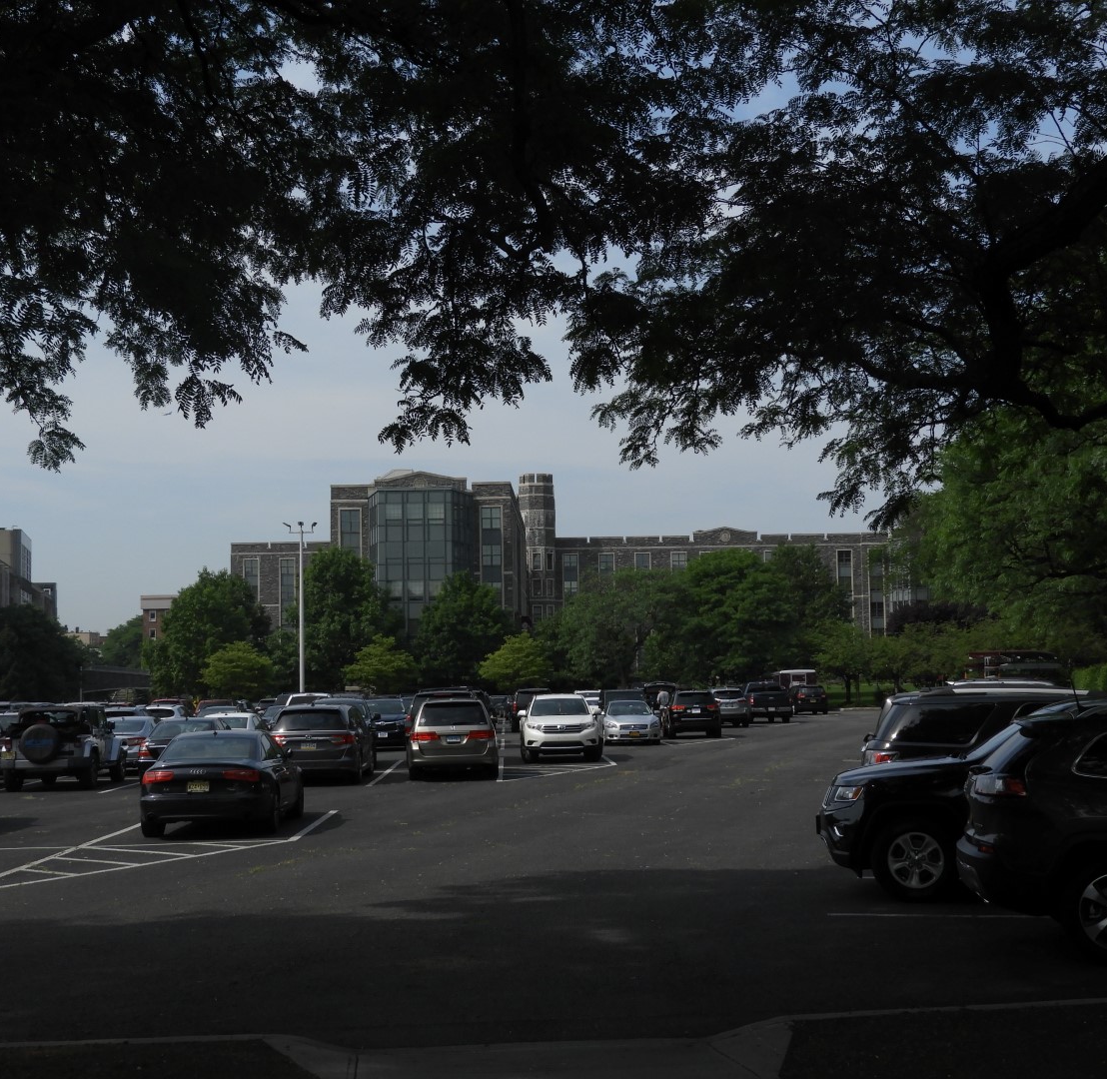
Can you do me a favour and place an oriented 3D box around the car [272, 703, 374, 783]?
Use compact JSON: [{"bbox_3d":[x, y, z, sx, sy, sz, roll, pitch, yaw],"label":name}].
[{"bbox_3d":[-5.130,4.540,37.200,1.910,1.700,4.800,0,-5,-1],"label":"car"}]

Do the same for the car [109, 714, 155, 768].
[{"bbox_3d":[-10.612,5.124,41.757,1.840,1.460,4.850,-1,-4,-2],"label":"car"}]

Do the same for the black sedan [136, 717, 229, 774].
[{"bbox_3d":[-7.720,4.564,35.900,1.800,1.450,4.650,0,-5,-4],"label":"black sedan"}]

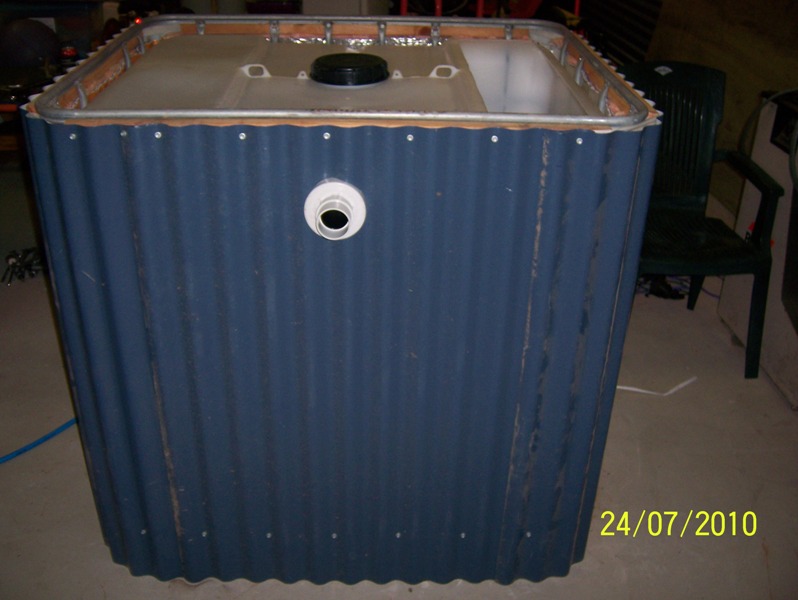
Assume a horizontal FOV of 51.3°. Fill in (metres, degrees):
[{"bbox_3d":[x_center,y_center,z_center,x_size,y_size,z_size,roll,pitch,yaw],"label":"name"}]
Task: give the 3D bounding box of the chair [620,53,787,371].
[{"bbox_3d":[0.970,-0.280,2.900,0.580,0.935,0.610,-1,29,-5],"label":"chair"}]

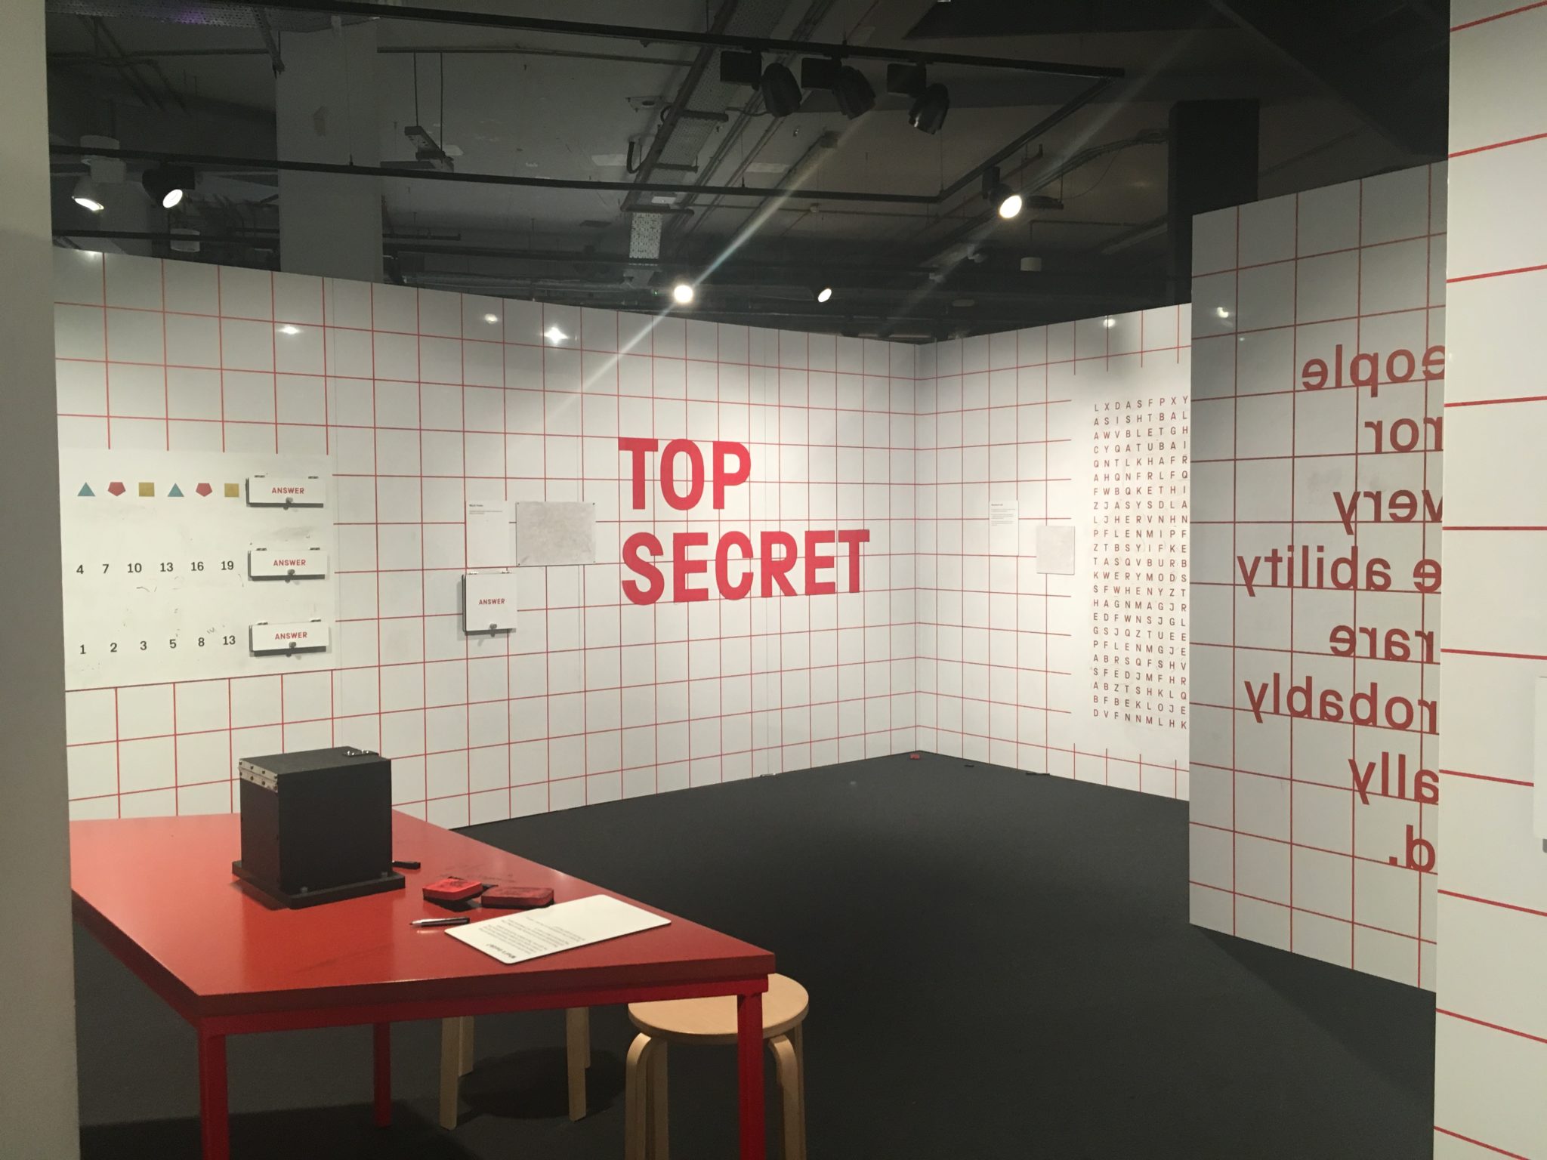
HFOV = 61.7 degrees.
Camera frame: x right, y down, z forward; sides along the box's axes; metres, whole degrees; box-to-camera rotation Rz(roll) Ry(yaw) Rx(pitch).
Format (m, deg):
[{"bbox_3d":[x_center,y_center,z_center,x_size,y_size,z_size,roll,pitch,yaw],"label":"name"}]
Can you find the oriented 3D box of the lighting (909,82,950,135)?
[{"bbox_3d":[0.610,-1.837,5.050,0.135,0.140,0.180,-2,-41,-25],"label":"lighting"}]

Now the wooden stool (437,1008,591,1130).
[{"bbox_3d":[-0.610,1.001,3.075,0.355,0.450,0.355,-1,3,-7],"label":"wooden stool"}]

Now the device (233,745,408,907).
[{"bbox_3d":[-0.815,0.429,2.311,0.199,0.217,0.297,-3,3,-40],"label":"device"}]

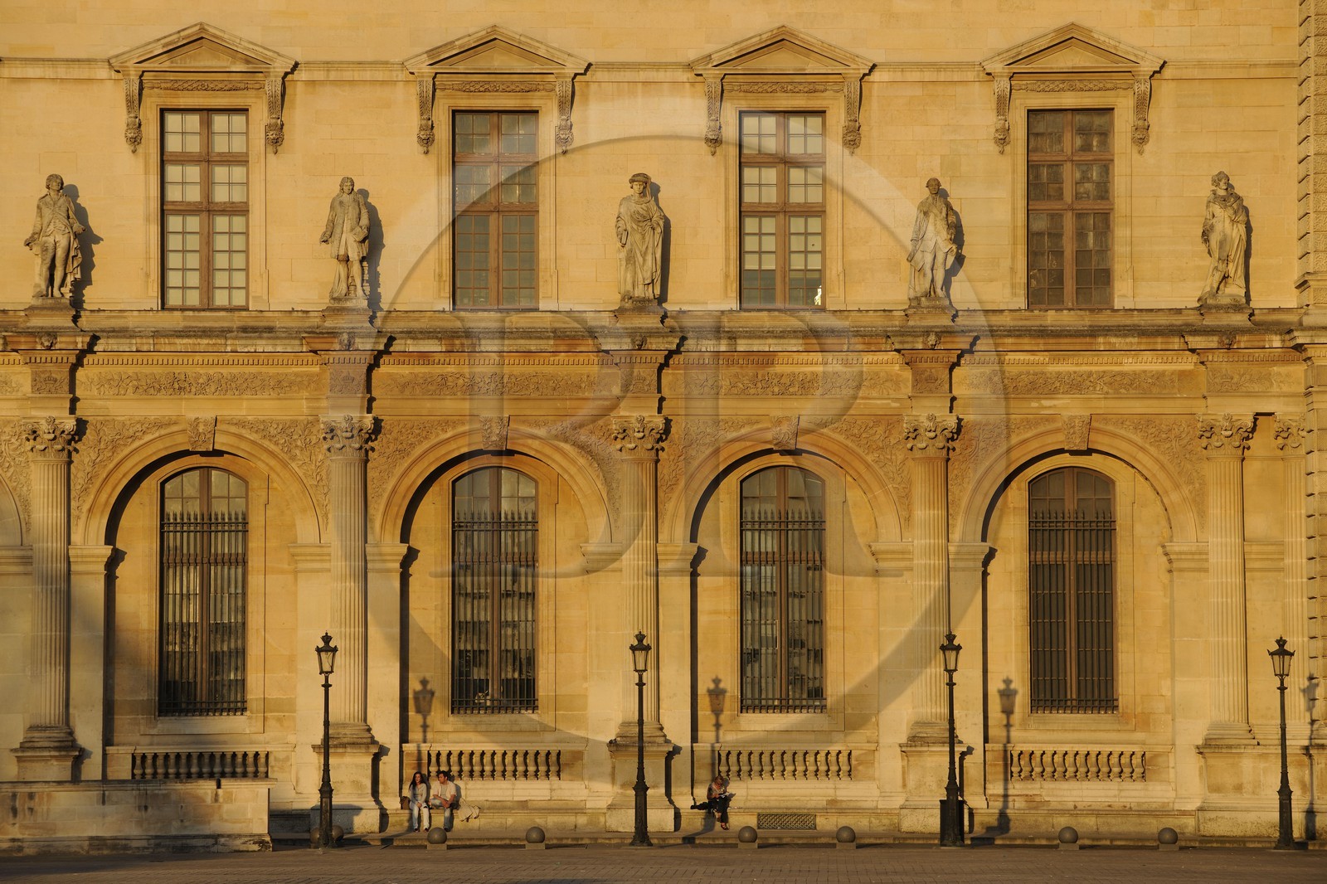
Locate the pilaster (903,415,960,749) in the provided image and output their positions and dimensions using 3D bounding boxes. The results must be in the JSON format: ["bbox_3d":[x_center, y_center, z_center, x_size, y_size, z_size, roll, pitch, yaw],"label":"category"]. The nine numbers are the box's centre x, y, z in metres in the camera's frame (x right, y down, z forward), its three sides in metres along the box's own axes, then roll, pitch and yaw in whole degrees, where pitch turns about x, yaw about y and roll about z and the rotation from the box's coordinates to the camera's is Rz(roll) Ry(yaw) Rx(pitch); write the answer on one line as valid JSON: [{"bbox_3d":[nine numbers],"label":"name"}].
[{"bbox_3d":[5.749,2.895,118.338,1.180,7.034,0.500,0,-3,-3],"label":"pilaster"}]

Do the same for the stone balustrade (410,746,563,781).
[{"bbox_3d":[-3.754,6.872,118.436,3.442,0.776,0.350,0,-3,-3],"label":"stone balustrade"}]

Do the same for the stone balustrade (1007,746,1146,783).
[{"bbox_3d":[8.945,6.988,119.673,3.012,0.784,0.300,0,-3,-1],"label":"stone balustrade"}]

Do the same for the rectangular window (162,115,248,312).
[{"bbox_3d":[-10.016,-5.093,120.745,1.934,4.410,0.200,0,-3,-1],"label":"rectangular window"}]

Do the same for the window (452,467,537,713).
[{"bbox_3d":[-3.641,3.170,119.100,1.898,5.359,0.200,0,-3,-3],"label":"window"}]

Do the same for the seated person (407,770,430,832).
[{"bbox_3d":[-5.313,7.824,120.283,0.480,1.328,0.750,0,-3,-1],"label":"seated person"}]

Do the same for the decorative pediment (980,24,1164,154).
[{"bbox_3d":[8.990,-7.755,121.496,4.061,2.885,0.650,0,-3,-1],"label":"decorative pediment"}]

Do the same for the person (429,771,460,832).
[{"bbox_3d":[-4.686,7.675,118.411,0.644,1.318,0.750,-1,-3,7],"label":"person"}]

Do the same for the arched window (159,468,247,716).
[{"bbox_3d":[-9.993,3.247,120.057,1.945,5.459,0.200,0,-3,-1],"label":"arched window"}]

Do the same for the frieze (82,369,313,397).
[{"bbox_3d":[-10.035,-1.265,119.423,5.170,0.606,0.150,0,-3,-1],"label":"frieze"}]

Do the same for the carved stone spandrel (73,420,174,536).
[{"bbox_3d":[-11.294,0.714,115.456,2.207,2.465,0.200,0,-3,0],"label":"carved stone spandrel"}]

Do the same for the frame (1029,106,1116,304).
[{"bbox_3d":[8.903,-5.118,121.082,1.842,4.353,0.200,0,-3,-1],"label":"frame"}]

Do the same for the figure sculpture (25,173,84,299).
[{"bbox_3d":[-13.130,-4.434,119.148,1.249,2.713,0.800,0,-3,-9],"label":"figure sculpture"}]

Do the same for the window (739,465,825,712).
[{"bbox_3d":[2.603,3.215,121.190,1.909,5.430,0.250,0,-3,0],"label":"window"}]

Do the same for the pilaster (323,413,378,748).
[{"bbox_3d":[-6.694,2.892,117.774,1.169,6.978,0.500,0,-3,-3],"label":"pilaster"}]

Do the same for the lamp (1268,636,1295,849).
[{"bbox_3d":[12.709,6.173,113.639,0.470,4.393,0.470,3,-4,-41],"label":"lamp"}]

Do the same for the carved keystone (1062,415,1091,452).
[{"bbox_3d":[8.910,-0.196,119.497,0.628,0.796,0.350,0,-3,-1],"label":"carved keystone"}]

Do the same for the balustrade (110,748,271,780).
[{"bbox_3d":[-10.175,6.972,119.483,3.650,0.749,0.350,0,-3,-1],"label":"balustrade"}]

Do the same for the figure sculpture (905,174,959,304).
[{"bbox_3d":[5.785,-4.300,118.843,1.118,2.817,0.800,0,-3,-3],"label":"figure sculpture"}]

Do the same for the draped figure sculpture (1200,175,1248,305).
[{"bbox_3d":[12.136,-4.405,119.595,1.056,2.948,0.800,0,-3,-11],"label":"draped figure sculpture"}]

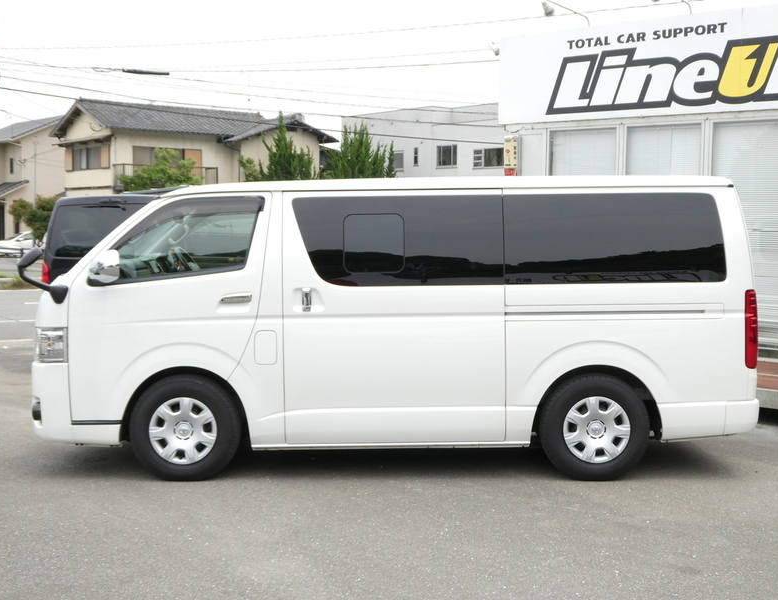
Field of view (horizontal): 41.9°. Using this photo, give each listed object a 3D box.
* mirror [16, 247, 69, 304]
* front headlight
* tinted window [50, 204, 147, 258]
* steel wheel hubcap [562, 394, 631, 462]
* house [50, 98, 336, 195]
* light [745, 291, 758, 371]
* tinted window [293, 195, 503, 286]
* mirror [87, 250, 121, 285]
[{"bbox_3d":[-2.143,-0.152,6.290,0.310,0.350,0.200,0,5,0],"label":"mirror"},{"bbox_3d":[-2.130,0.268,6.470,0.270,0.220,0.380,0,5,0],"label":"front headlight"},{"bbox_3d":[-3.584,-0.869,12.900,1.380,0.670,0.150,1,5,-2],"label":"tinted window"},{"bbox_3d":[1.298,0.812,6.350,0.425,0.425,0.070,0,5,0],"label":"steel wheel hubcap"},{"bbox_3d":[-11.527,-7.386,60.088,13.800,7.500,9.600,-3,6,-36],"label":"house"},{"bbox_3d":[2.255,0.170,6.340,0.120,0.495,0.140,0,5,0],"label":"light"},{"bbox_3d":[0.059,-0.366,6.300,1.300,0.565,0.080,0,0,0],"label":"tinted window"},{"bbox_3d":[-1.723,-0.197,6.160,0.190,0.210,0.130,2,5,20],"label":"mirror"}]

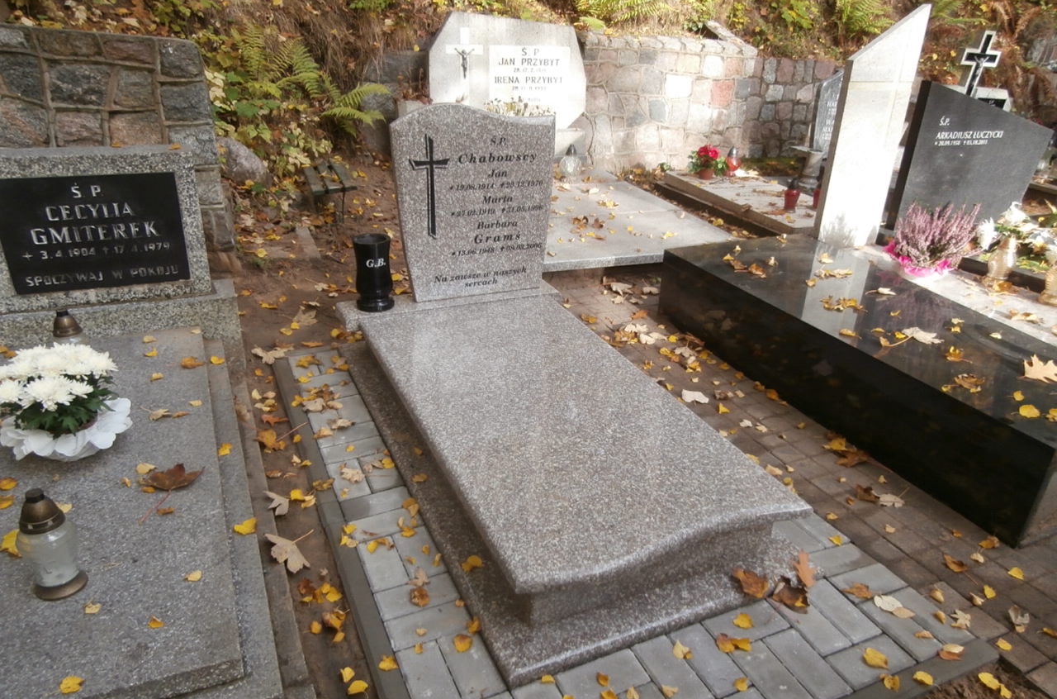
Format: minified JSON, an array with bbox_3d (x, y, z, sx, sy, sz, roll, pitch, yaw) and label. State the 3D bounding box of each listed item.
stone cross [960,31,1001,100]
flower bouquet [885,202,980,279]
[{"bbox_3d":[4.237,-2.647,6.900,0.300,0.630,0.075,18,30,30],"label":"stone cross"},{"bbox_3d":[1.789,-0.490,3.221,0.380,0.290,0.340,18,29,29],"label":"flower bouquet"}]

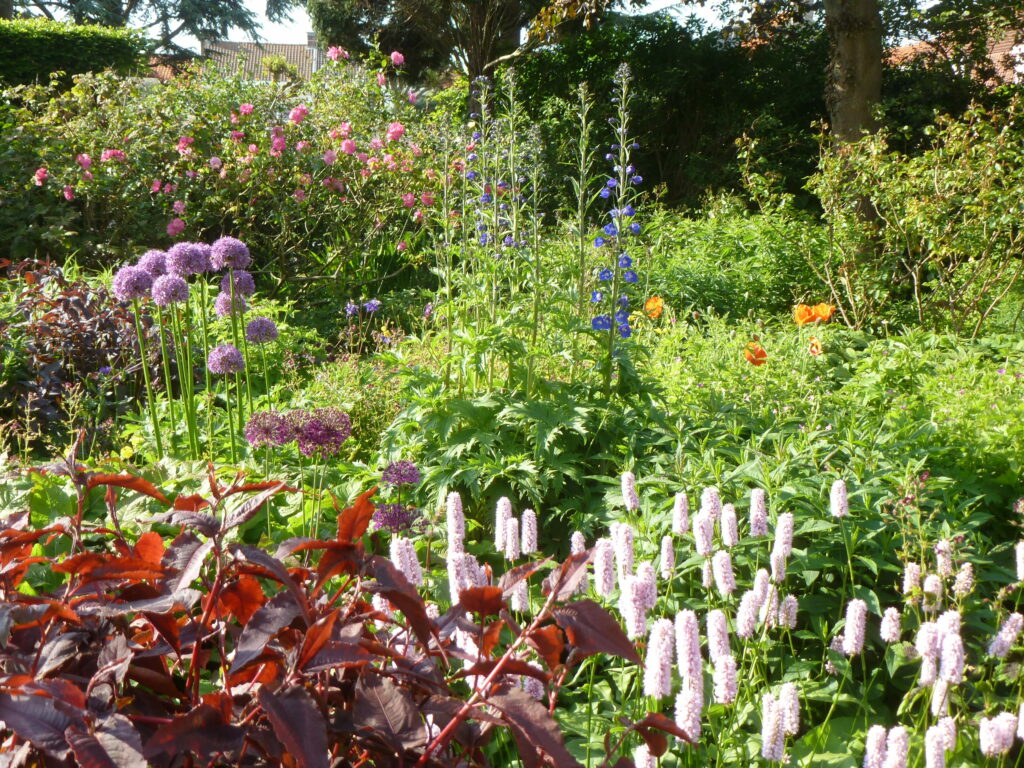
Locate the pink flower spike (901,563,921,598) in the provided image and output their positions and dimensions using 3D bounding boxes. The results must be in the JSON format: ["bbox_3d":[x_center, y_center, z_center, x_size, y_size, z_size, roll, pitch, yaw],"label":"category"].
[{"bbox_3d":[0.538,0.267,1.790,0.021,0.054,0.021,0,12,0],"label":"pink flower spike"}]

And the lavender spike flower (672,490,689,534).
[{"bbox_3d":[0.272,0.208,2.147,0.024,0.069,0.024,1,9,0],"label":"lavender spike flower"}]

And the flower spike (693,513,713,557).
[{"bbox_3d":[0.277,0.218,1.930,0.026,0.061,0.026,-5,12,0],"label":"flower spike"}]

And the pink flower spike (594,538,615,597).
[{"bbox_3d":[0.122,0.240,1.743,0.026,0.076,0.026,-4,9,0],"label":"pink flower spike"}]

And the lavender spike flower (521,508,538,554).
[{"bbox_3d":[0.027,0.228,2.057,0.024,0.070,0.024,-2,9,0],"label":"lavender spike flower"}]

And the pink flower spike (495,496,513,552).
[{"bbox_3d":[-0.012,0.212,2.020,0.024,0.081,0.024,2,12,0],"label":"pink flower spike"}]

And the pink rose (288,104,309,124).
[{"bbox_3d":[-0.881,-1.112,5.500,0.084,0.083,0.084,0,12,0],"label":"pink rose"}]

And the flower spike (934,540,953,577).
[{"bbox_3d":[0.610,0.246,1.880,0.022,0.052,0.022,-3,12,0],"label":"flower spike"}]

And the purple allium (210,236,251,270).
[{"bbox_3d":[-0.761,-0.353,3.600,0.106,0.092,0.106,0,12,0],"label":"purple allium"}]

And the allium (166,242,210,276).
[{"bbox_3d":[-0.876,-0.338,3.600,0.110,0.089,0.095,0,12,0],"label":"allium"}]

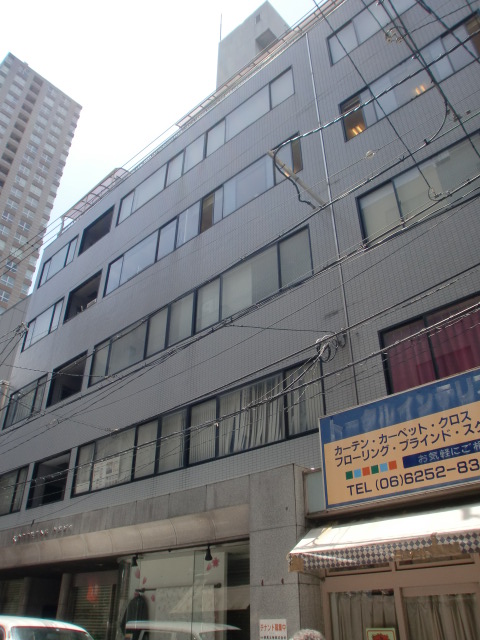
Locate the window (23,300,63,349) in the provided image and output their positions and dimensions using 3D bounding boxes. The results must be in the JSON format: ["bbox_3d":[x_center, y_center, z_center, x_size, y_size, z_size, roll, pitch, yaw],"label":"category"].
[{"bbox_3d":[-7.710,0.247,20.305,2.880,1.420,0.130,-26,-40,35],"label":"window"}]

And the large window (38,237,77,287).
[{"bbox_3d":[-7.704,-2.416,22.008,2.880,1.440,0.130,-26,-40,35],"label":"large window"}]

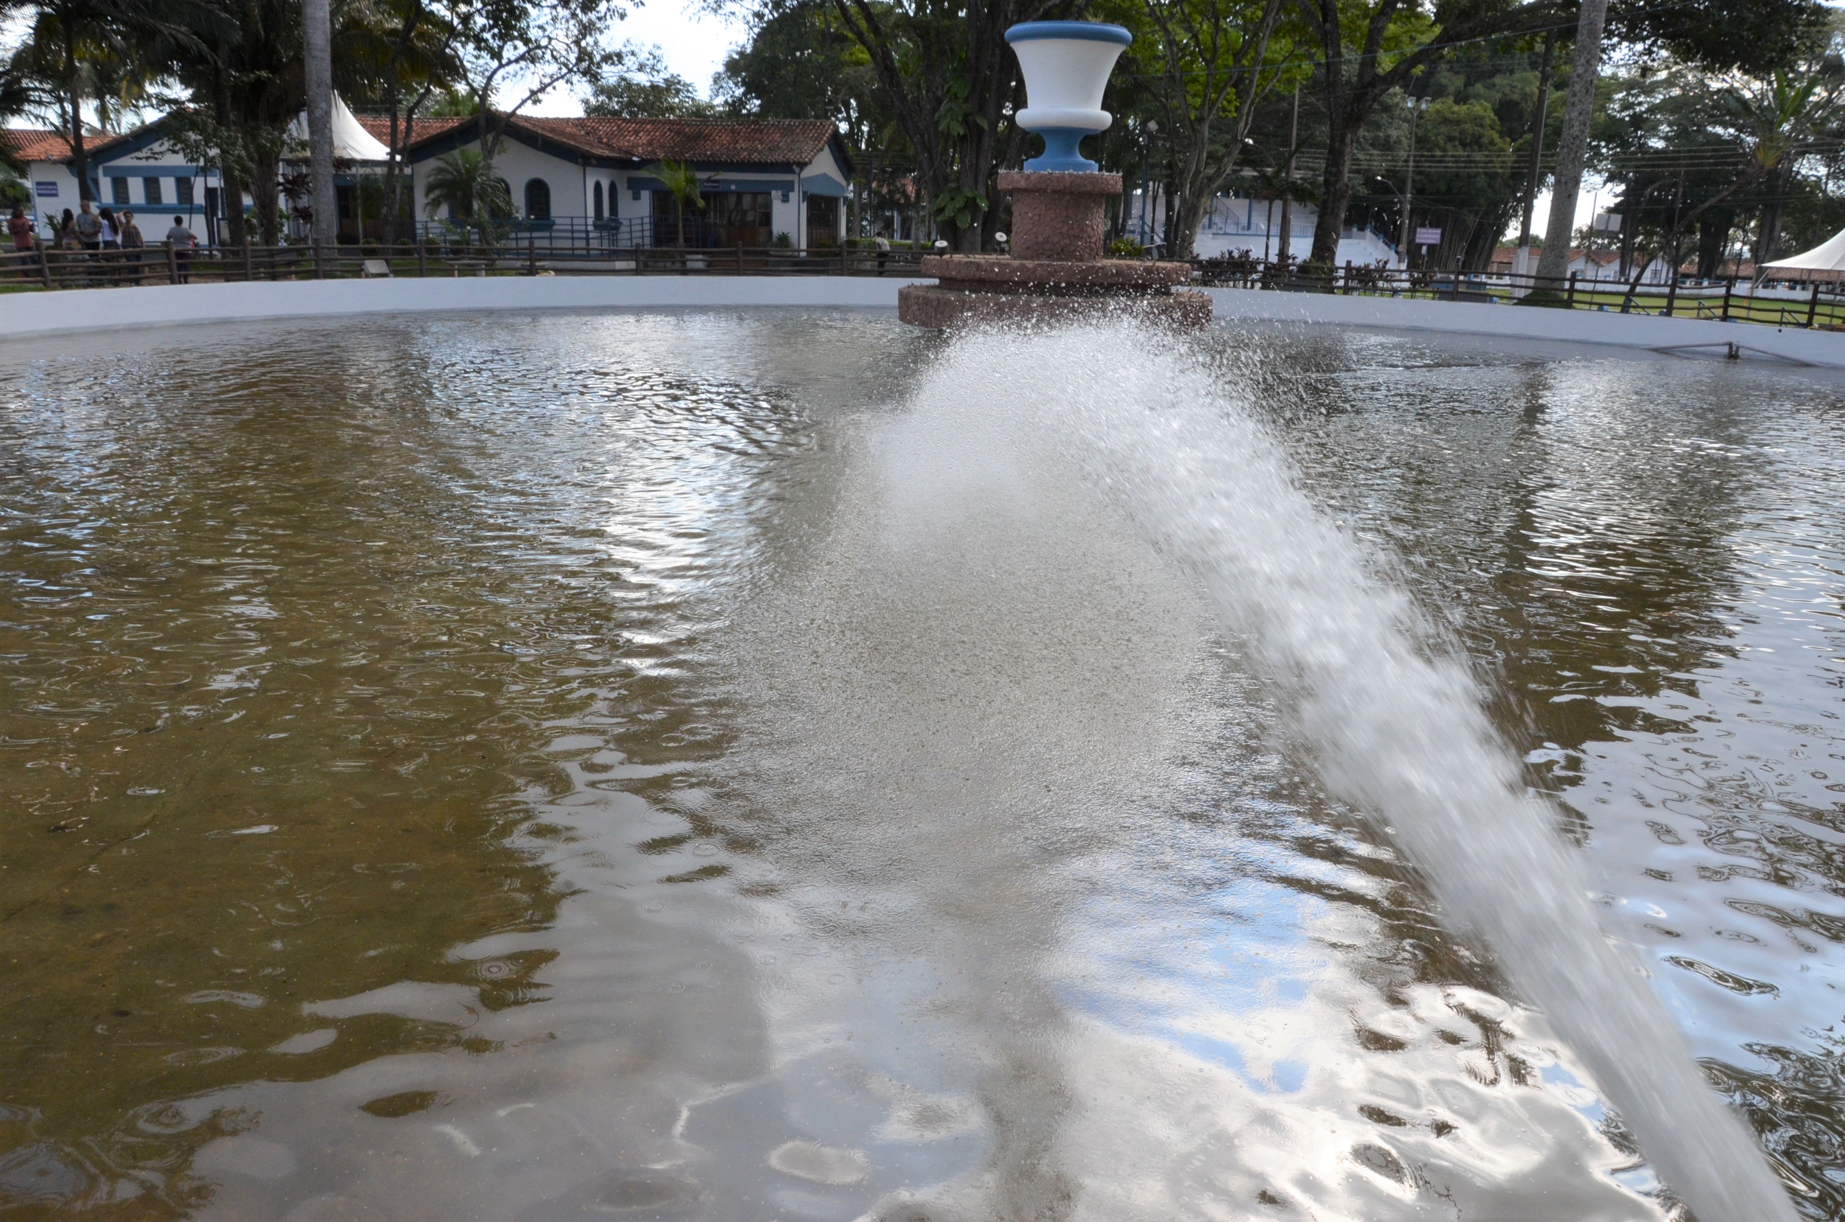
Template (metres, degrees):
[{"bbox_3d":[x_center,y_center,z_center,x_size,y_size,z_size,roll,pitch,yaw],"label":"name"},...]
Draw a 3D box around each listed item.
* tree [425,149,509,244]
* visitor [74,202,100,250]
[{"bbox_3d":[-14.538,-12.968,44.000,2.800,3.400,2.800,-4,16,-17],"label":"tree"},{"bbox_3d":[-17.997,-7.944,29.800,0.540,1.740,0.400,-2,16,-12],"label":"visitor"}]

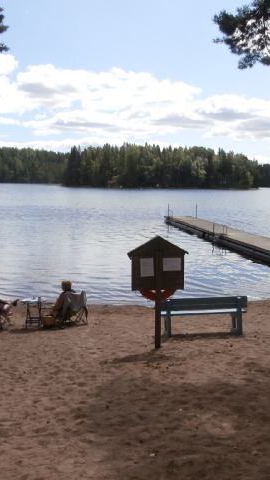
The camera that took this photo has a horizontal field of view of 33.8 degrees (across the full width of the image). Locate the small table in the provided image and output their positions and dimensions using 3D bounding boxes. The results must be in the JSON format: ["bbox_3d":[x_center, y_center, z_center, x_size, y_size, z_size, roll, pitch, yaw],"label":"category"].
[{"bbox_3d":[-2.131,1.496,9.174,0.460,0.640,0.420,1,7,0],"label":"small table"}]

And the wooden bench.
[{"bbox_3d":[1.328,1.444,8.699,1.620,0.750,0.500,0,7,-7],"label":"wooden bench"}]

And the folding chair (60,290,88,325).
[{"bbox_3d":[-1.311,1.453,9.525,0.660,0.760,0.570,-5,9,-40],"label":"folding chair"}]

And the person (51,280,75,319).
[{"bbox_3d":[-1.530,1.325,9.468,0.520,0.970,0.780,-5,9,-40],"label":"person"}]

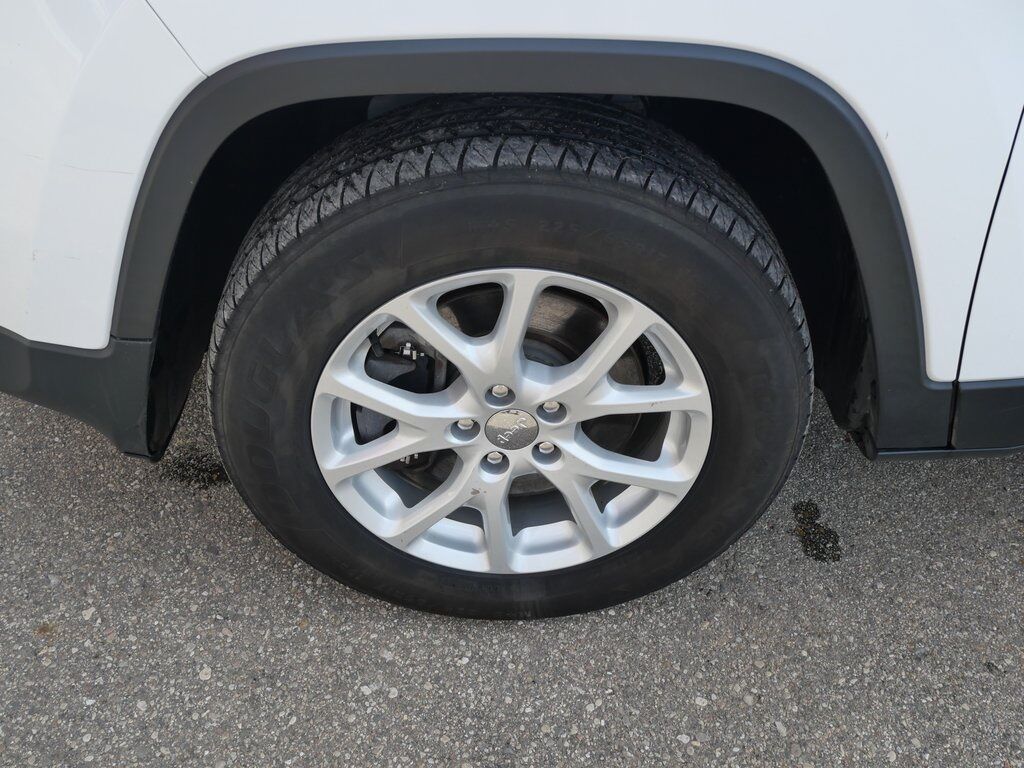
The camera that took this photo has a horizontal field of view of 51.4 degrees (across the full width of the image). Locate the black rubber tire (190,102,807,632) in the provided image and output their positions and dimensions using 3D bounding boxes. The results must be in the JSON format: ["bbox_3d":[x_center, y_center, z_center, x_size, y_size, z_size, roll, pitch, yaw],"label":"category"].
[{"bbox_3d":[-0.002,-0.001,1.323,0.722,0.712,0.228,-1,38,-1],"label":"black rubber tire"}]

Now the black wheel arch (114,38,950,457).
[{"bbox_3d":[0.037,-0.135,1.108,0.905,0.488,0.110,-1,38,-1],"label":"black wheel arch"}]

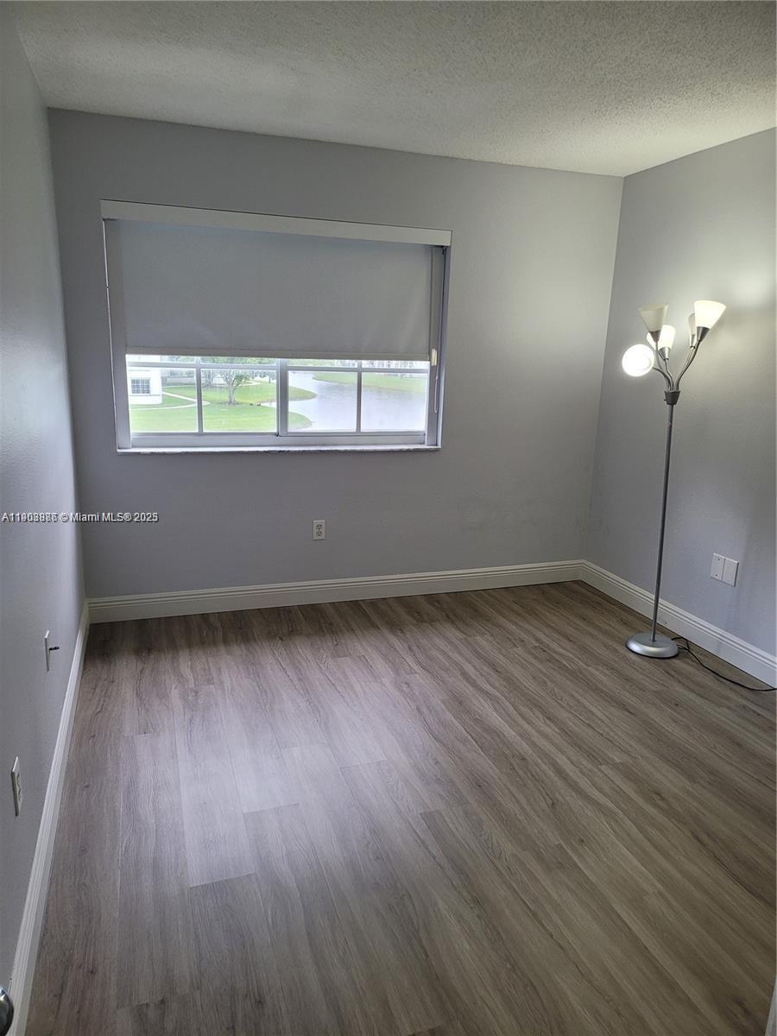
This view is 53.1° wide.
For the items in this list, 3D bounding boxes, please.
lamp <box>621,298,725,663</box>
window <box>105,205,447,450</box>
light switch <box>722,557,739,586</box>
[{"bbox_3d":[1.308,-0.168,3.676,0.460,1.680,0.460,-3,14,-18],"label":"lamp"},{"bbox_3d":[-0.518,-0.933,4.030,1.740,1.170,0.120,-3,14,-18],"label":"window"},{"bbox_3d":[1.637,0.259,3.726,0.012,0.118,0.078,-3,15,-18],"label":"light switch"}]

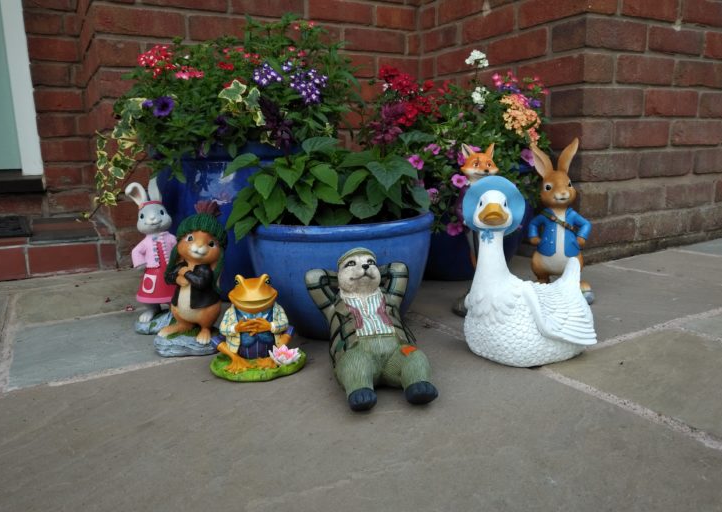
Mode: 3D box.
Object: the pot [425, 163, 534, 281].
[{"bbox_3d":[0.247,-0.085,1.255,0.302,0.248,0.302,-1,12,0],"label":"pot"}]

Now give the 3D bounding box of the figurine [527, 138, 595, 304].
[{"bbox_3d":[0.377,-0.066,0.995,0.125,0.302,0.115,2,13,15],"label":"figurine"}]

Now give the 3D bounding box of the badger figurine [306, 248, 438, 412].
[{"bbox_3d":[0.013,0.078,0.692,0.147,0.161,0.195,-4,13,-12],"label":"badger figurine"}]

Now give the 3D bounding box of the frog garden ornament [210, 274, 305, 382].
[{"bbox_3d":[-0.143,0.089,0.733,0.130,0.128,0.108,-3,12,-10],"label":"frog garden ornament"}]

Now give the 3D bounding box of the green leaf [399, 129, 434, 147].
[{"bbox_3d":[0.096,-0.207,0.938,0.062,0.028,0.050,3,13,20],"label":"green leaf"}]

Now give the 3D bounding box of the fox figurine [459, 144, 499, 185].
[{"bbox_3d":[0.206,-0.053,0.961,0.120,0.298,0.120,0,12,4],"label":"fox figurine"}]

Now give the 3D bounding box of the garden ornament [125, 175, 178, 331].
[{"bbox_3d":[-0.343,-0.003,0.902,0.097,0.256,0.085,-5,12,-16],"label":"garden ornament"}]

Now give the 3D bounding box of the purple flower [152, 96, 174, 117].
[{"bbox_3d":[-0.369,-0.278,0.992,0.044,0.040,0.025,-3,4,-10],"label":"purple flower"}]

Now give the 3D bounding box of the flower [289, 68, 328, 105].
[{"bbox_3d":[-0.105,-0.340,1.070,0.075,0.070,0.055,-3,12,-8],"label":"flower"}]

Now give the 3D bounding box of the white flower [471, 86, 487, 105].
[{"bbox_3d":[0.267,-0.361,1.200,0.036,0.040,0.034,-1,12,0],"label":"white flower"}]

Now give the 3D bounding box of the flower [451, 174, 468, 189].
[{"bbox_3d":[0.203,-0.154,1.100,0.034,0.031,0.022,-1,12,0],"label":"flower"}]

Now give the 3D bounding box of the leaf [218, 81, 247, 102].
[{"bbox_3d":[-0.255,-0.327,1.060,0.060,0.045,0.030,-2,12,-5],"label":"leaf"}]

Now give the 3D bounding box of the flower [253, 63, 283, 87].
[{"bbox_3d":[-0.187,-0.368,1.080,0.062,0.048,0.050,-2,12,-5],"label":"flower"}]

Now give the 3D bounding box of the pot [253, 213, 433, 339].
[{"bbox_3d":[-0.032,0.020,0.920,0.312,0.189,0.312,-1,12,0],"label":"pot"}]

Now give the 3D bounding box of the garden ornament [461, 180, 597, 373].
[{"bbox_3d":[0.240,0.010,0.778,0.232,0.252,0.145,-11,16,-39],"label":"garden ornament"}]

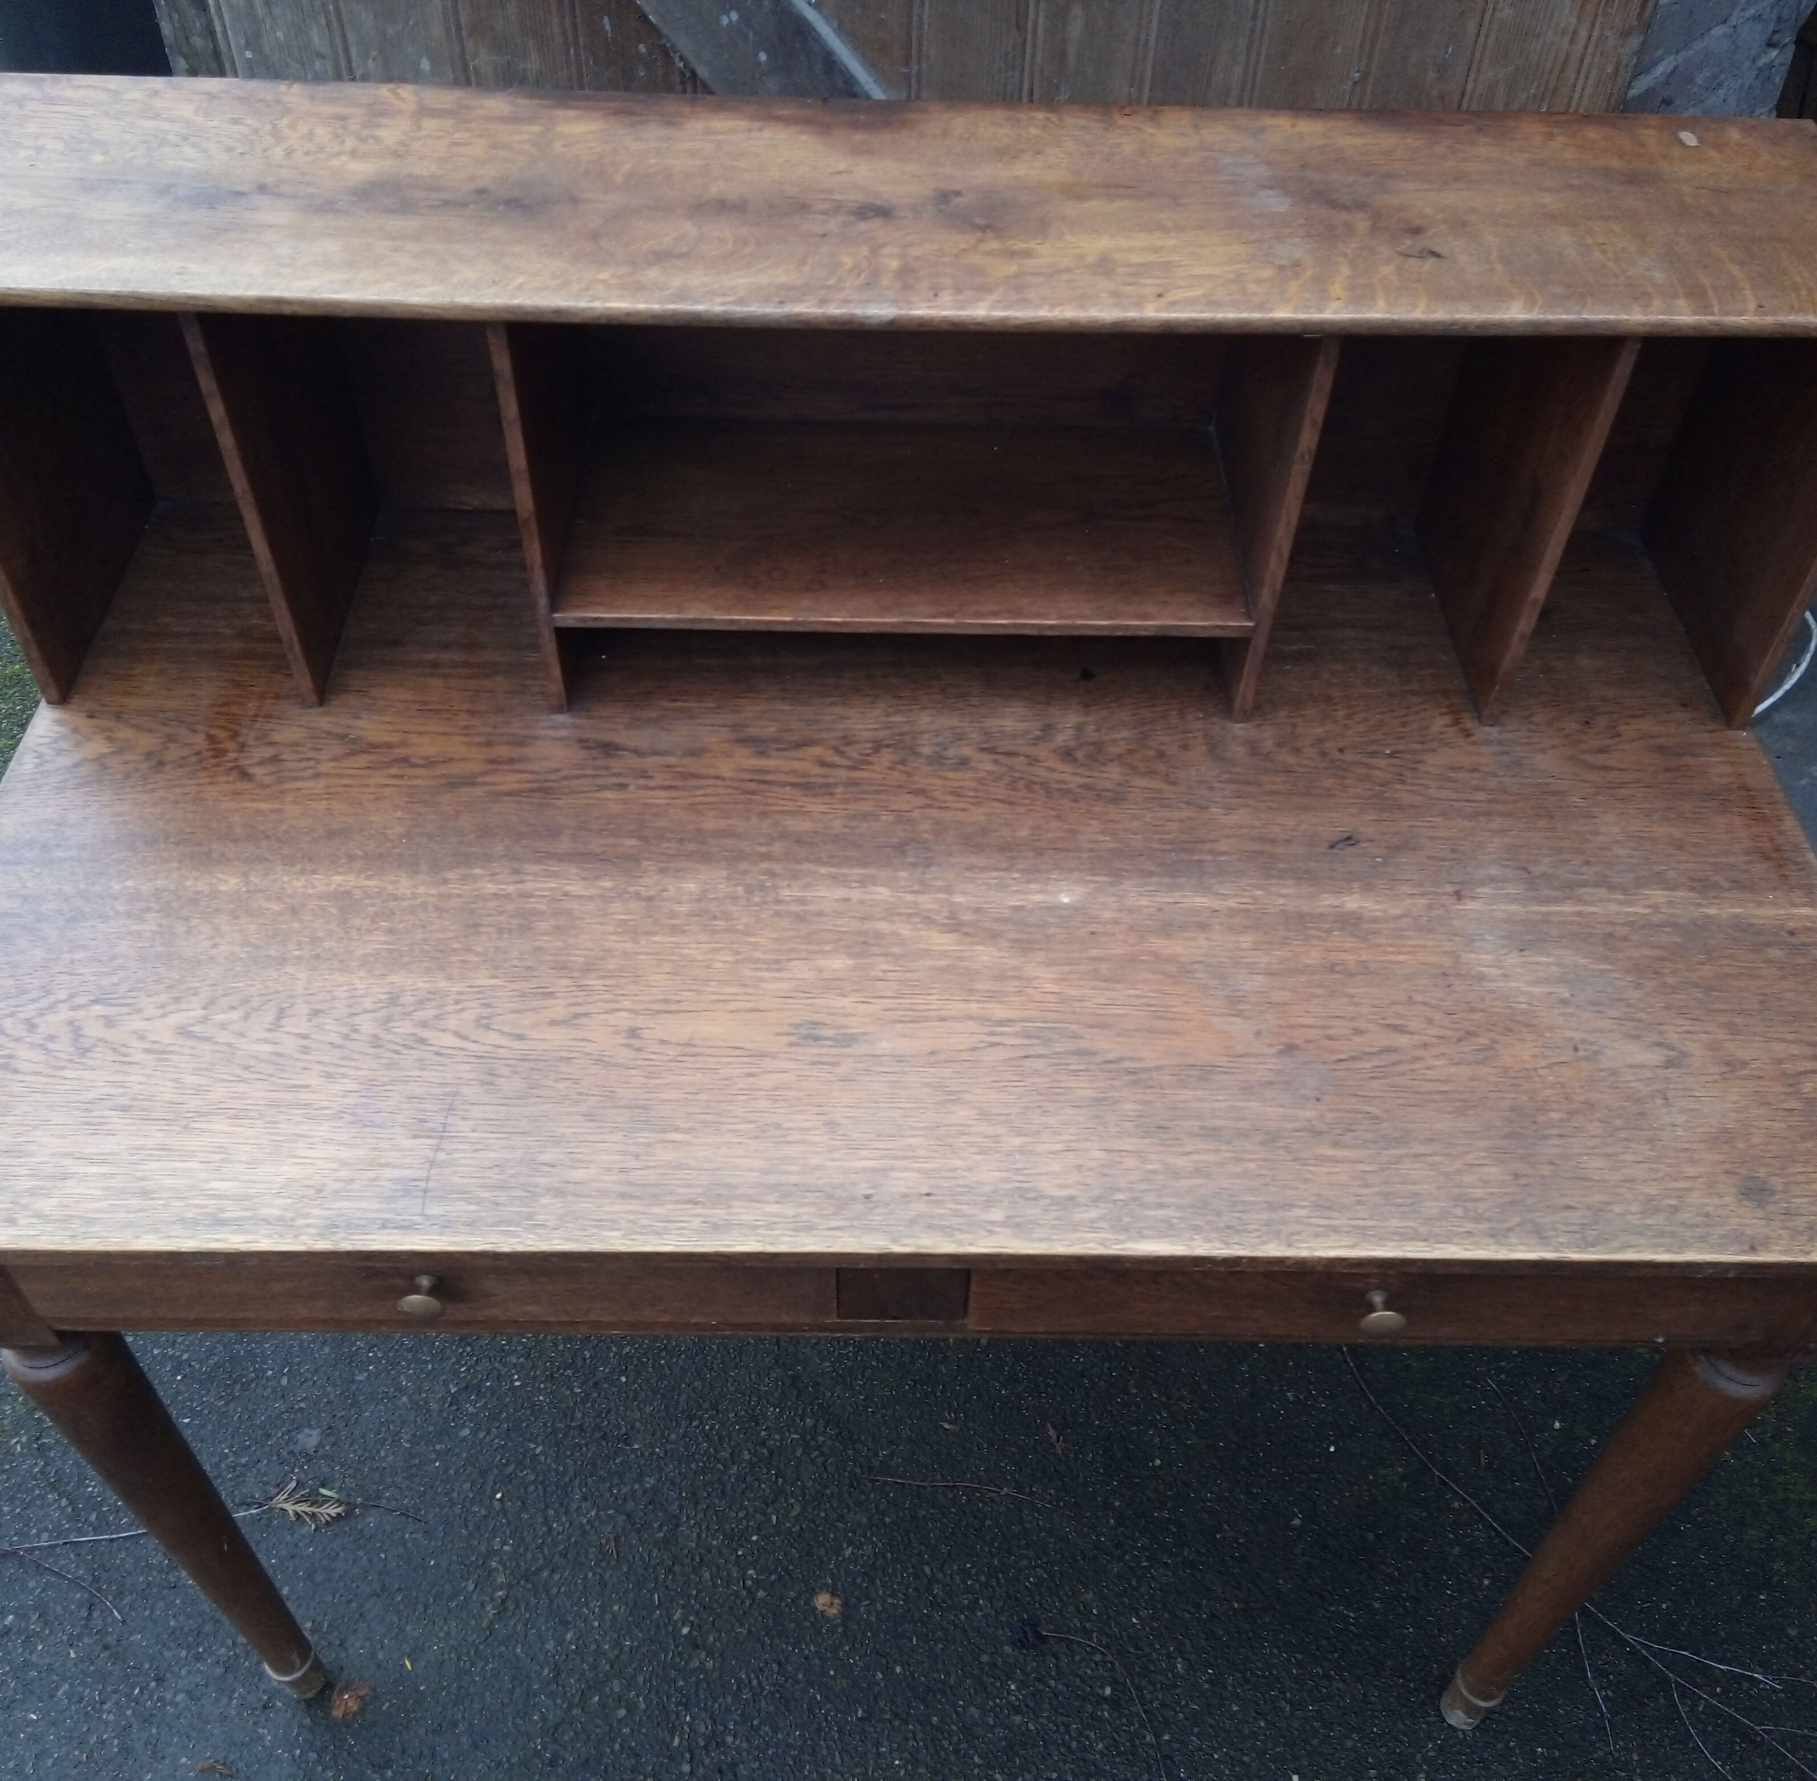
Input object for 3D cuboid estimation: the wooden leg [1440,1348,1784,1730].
[{"bbox_3d":[0.436,0.430,1.249,0.058,0.646,0.058,1,49,-1],"label":"wooden leg"}]

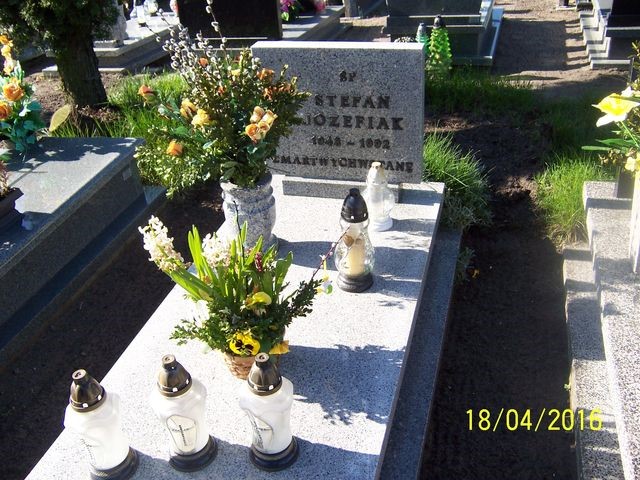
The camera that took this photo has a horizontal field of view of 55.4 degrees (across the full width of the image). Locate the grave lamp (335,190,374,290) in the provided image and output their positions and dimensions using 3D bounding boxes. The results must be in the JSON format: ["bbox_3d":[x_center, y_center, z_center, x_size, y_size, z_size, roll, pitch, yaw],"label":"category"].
[{"bbox_3d":[0.102,-0.006,1.851,0.121,0.327,0.121,-3,32,3],"label":"grave lamp"}]

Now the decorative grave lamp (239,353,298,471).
[{"bbox_3d":[-0.114,0.363,1.327,0.116,0.291,0.116,-3,32,2],"label":"decorative grave lamp"}]

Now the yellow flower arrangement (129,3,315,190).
[{"bbox_3d":[-0.297,-0.414,1.860,0.530,0.550,0.410,5,33,15],"label":"yellow flower arrangement"}]

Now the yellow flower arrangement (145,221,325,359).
[{"bbox_3d":[-0.211,0.121,1.508,0.430,0.330,0.310,5,33,15],"label":"yellow flower arrangement"}]

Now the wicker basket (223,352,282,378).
[{"bbox_3d":[-0.172,0.290,1.607,0.158,0.124,0.158,5,33,15],"label":"wicker basket"}]

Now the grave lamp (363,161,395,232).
[{"bbox_3d":[0.210,-0.158,2.154,0.108,0.245,0.108,-1,32,6],"label":"grave lamp"}]

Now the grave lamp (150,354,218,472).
[{"bbox_3d":[-0.305,0.369,1.342,0.117,0.292,0.117,-8,32,-5],"label":"grave lamp"}]

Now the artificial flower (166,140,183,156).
[{"bbox_3d":[-0.459,-0.288,1.923,0.052,0.052,0.052,-4,32,1],"label":"artificial flower"}]

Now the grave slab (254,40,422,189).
[{"bbox_3d":[0.084,-0.475,2.297,0.615,0.512,0.083,5,33,15],"label":"grave slab"}]

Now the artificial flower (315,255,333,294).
[{"bbox_3d":[0.008,0.081,1.437,0.045,0.095,0.040,5,33,15],"label":"artificial flower"}]

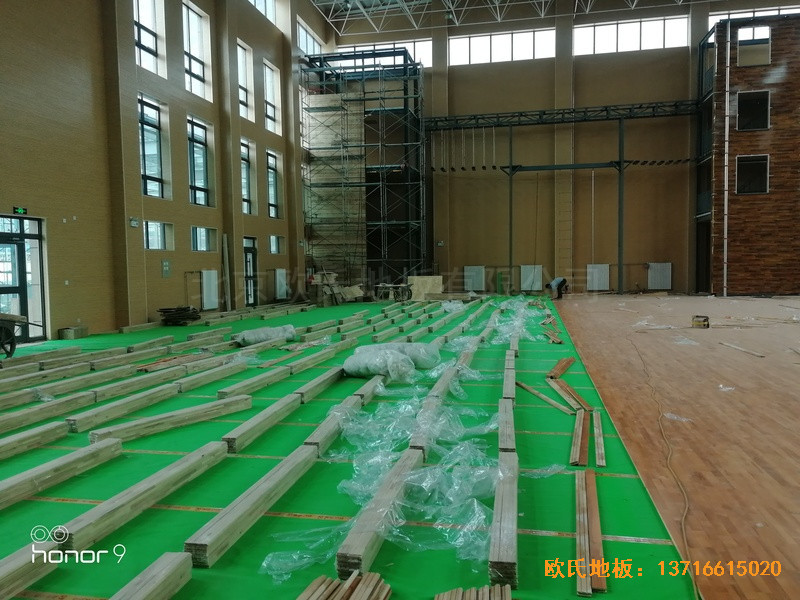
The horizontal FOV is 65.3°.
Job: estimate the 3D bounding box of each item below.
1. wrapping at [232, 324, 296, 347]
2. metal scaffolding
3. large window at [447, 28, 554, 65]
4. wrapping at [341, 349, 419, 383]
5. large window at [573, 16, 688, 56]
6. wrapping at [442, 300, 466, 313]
[{"bbox_3d":[-2.612,0.679,12.057,1.149,0.322,0.350,-2,3,-28],"label":"wrapping"},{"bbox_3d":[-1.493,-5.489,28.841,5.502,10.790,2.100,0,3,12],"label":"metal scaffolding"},{"bbox_3d":[5.081,-12.694,31.377,5.316,1.434,0.200,0,3,12],"label":"large window"},{"bbox_3d":[-0.247,0.845,8.094,0.905,0.351,0.400,0,3,14],"label":"wrapping"},{"bbox_3d":[11.068,-12.696,30.102,5.304,1.422,0.200,0,3,12],"label":"large window"},{"bbox_3d":[1.712,0.201,19.546,0.678,0.336,0.600,0,3,12],"label":"wrapping"}]

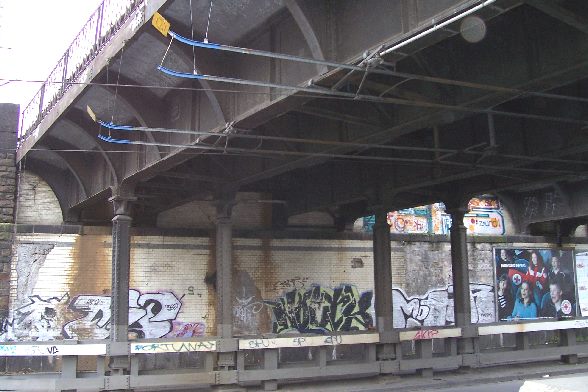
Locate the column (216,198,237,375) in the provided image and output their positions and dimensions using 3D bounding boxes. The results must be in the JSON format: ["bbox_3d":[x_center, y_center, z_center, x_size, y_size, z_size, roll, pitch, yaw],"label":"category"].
[{"bbox_3d":[-1.683,2.122,13.789,0.420,4.318,0.420,2,-9,-19],"label":"column"}]

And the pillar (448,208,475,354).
[{"bbox_3d":[4.839,2.458,15.980,0.420,4.351,0.420,2,-9,-19],"label":"pillar"}]

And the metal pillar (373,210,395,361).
[{"bbox_3d":[2.463,2.415,15.169,0.420,4.126,0.420,2,-9,-19],"label":"metal pillar"}]

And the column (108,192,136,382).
[{"bbox_3d":[-4.059,2.097,12.975,0.420,4.266,0.420,2,-9,-19],"label":"column"}]

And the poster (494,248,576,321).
[{"bbox_3d":[8.687,3.201,19.950,3.600,2.650,0.100,2,-9,-19],"label":"poster"}]

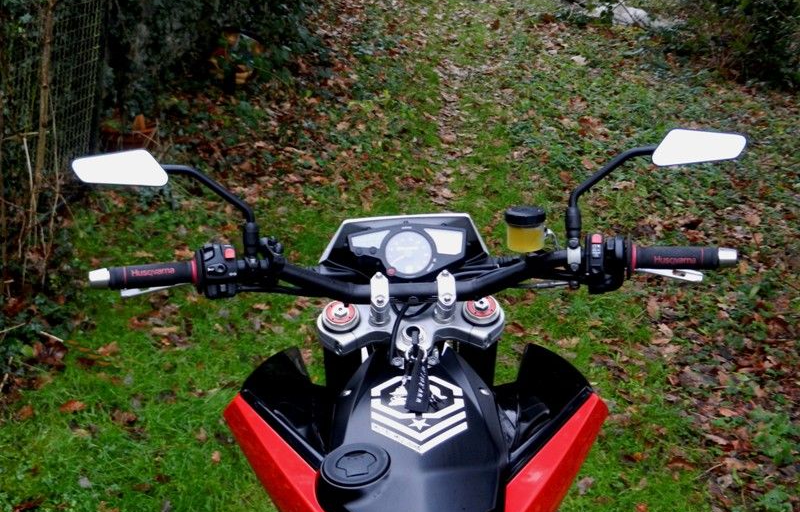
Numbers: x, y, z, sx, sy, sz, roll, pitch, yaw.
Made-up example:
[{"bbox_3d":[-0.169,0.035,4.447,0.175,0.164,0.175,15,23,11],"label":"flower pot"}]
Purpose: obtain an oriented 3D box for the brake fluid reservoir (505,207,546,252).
[{"bbox_3d":[0.175,-0.037,1.710,0.056,0.053,0.056,0,17,0],"label":"brake fluid reservoir"}]

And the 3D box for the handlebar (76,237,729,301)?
[{"bbox_3d":[0.017,0.029,1.700,0.875,0.115,0.135,-2,20,0],"label":"handlebar"}]

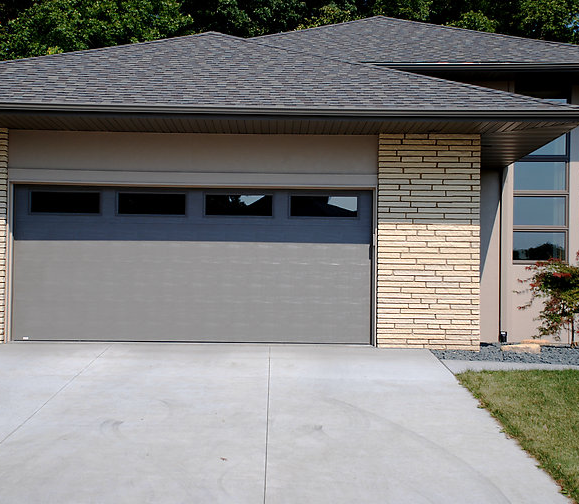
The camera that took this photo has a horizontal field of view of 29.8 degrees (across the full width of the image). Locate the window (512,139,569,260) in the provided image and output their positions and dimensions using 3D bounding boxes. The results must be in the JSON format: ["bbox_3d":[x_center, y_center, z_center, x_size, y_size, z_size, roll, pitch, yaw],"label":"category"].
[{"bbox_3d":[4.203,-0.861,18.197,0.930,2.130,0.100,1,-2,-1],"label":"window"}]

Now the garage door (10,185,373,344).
[{"bbox_3d":[-1.335,0.178,14.921,4.880,2.140,0.100,1,-2,-1],"label":"garage door"}]

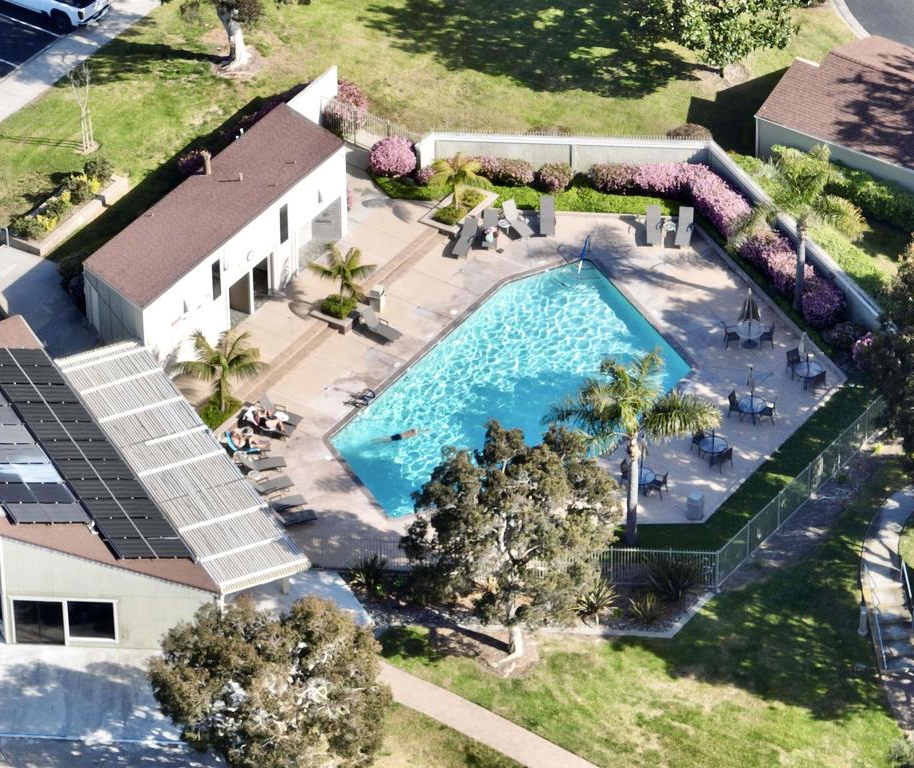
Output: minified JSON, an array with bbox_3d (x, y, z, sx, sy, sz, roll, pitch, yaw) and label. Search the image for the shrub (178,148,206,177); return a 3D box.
[{"bbox_3d":[-10.346,-8.526,188.438,1.500,1.700,1.500,0,36,0],"label":"shrub"}]

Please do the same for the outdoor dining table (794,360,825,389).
[{"bbox_3d":[13.358,-0.246,180.635,1.090,0.730,1.090,-1,36,0],"label":"outdoor dining table"}]

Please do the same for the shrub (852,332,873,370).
[{"bbox_3d":[15.484,-1.187,179.433,1.350,1.350,1.350,0,36,0],"label":"shrub"}]

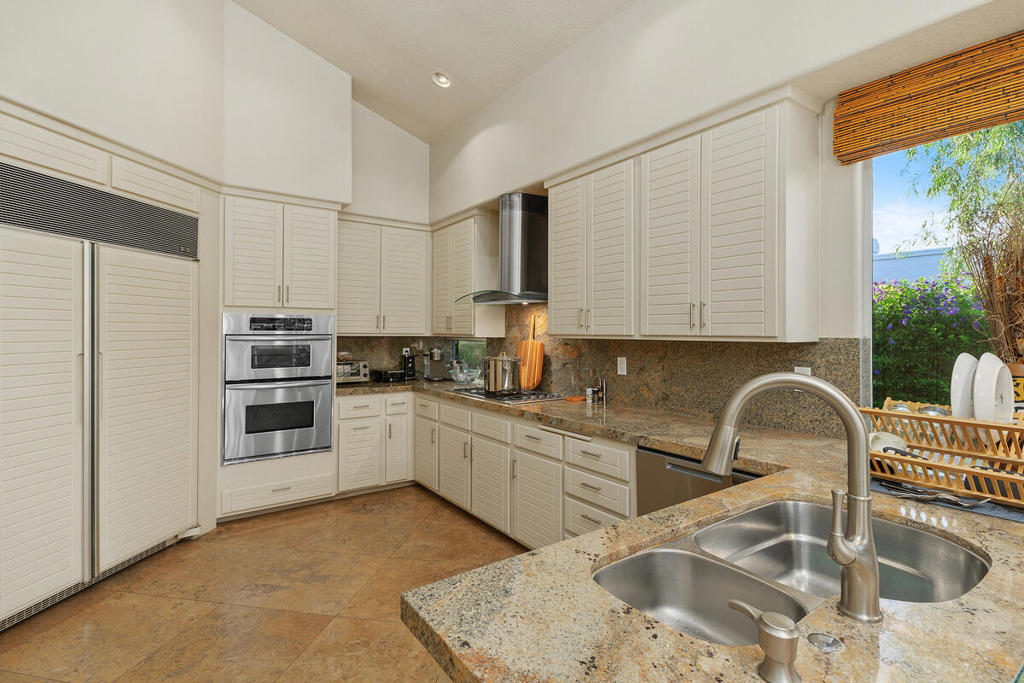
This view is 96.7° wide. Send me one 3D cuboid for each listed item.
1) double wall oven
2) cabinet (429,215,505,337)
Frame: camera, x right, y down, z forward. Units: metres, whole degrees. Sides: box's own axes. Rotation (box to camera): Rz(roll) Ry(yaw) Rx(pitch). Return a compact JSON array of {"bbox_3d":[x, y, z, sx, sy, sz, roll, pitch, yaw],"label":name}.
[{"bbox_3d":[-1.883,0.335,3.690,0.755,1.100,0.600,0,1,-30],"label":"double wall oven"},{"bbox_3d":[-0.413,-0.554,4.186,0.310,1.024,0.776,0,1,-37],"label":"cabinet"}]

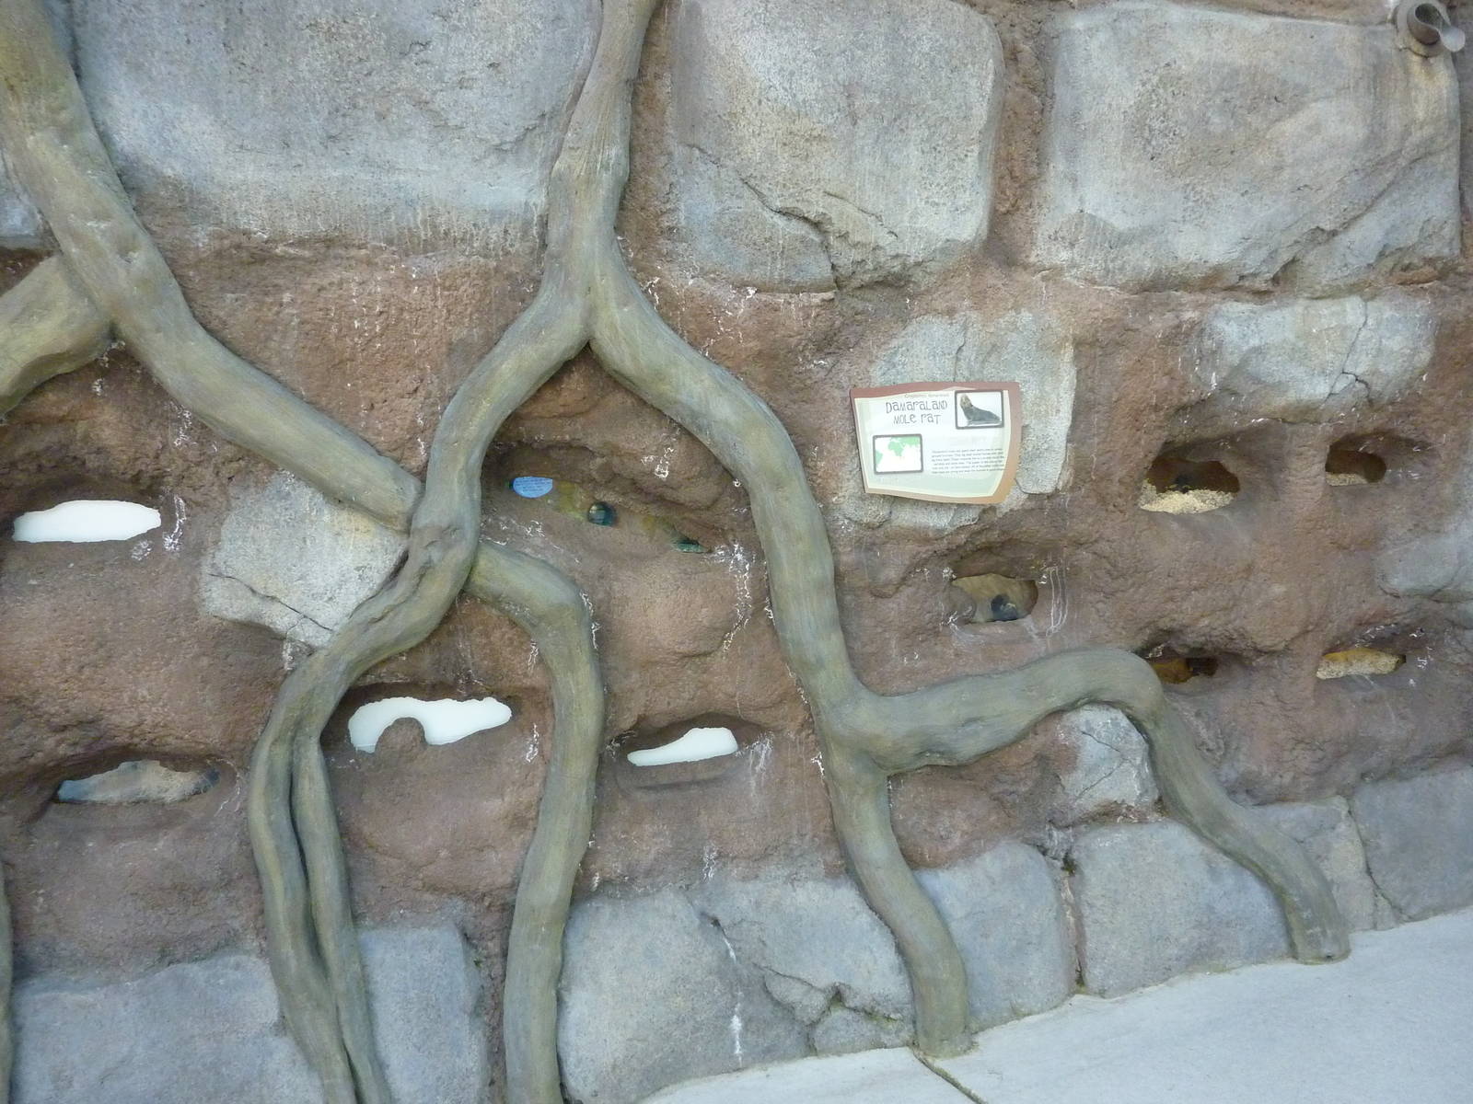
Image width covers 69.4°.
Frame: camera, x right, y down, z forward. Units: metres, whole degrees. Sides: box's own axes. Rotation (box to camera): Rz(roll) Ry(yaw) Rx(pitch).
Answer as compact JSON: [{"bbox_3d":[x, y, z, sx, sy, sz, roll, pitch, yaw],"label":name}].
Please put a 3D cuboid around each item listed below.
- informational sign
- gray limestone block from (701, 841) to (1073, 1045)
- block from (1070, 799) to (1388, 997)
[{"bbox_3d":[0.461,-0.246,2.446,0.434,0.281,0.025,-4,5,-17],"label":"informational sign"},{"bbox_3d":[0.345,0.907,2.558,0.939,0.487,0.200,-4,6,-17],"label":"gray limestone block"},{"bbox_3d":[1.272,0.852,2.849,0.995,0.460,0.200,-4,6,-17],"label":"block"}]

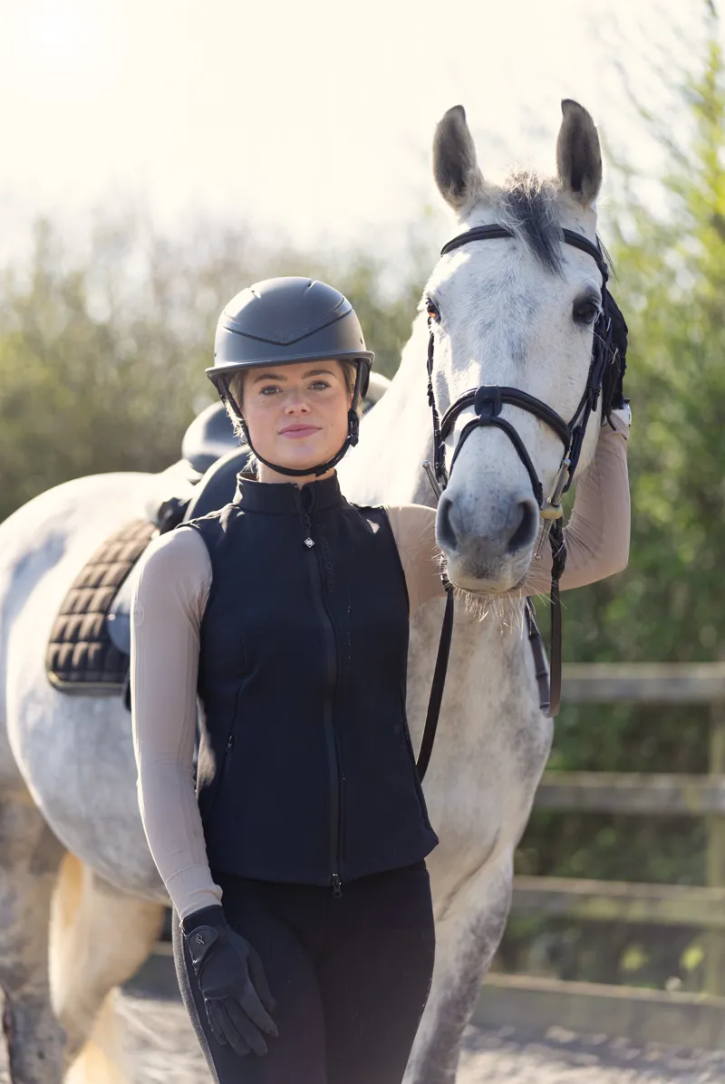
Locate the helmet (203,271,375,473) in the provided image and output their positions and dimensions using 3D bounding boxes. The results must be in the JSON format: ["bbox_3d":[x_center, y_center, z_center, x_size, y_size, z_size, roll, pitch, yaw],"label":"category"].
[{"bbox_3d":[-0.095,-0.220,4.470,0.220,0.260,0.280,-6,0,0],"label":"helmet"}]

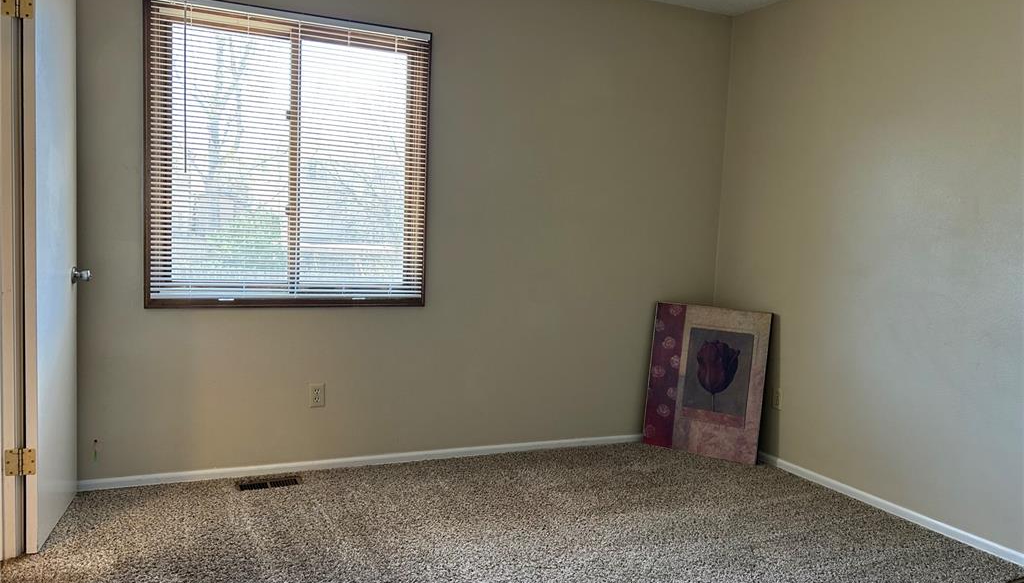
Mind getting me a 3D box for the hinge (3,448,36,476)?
[{"bbox_3d":[-1.641,0.571,2.569,0.092,0.089,0.014,0,5,-24],"label":"hinge"}]

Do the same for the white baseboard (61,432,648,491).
[{"bbox_3d":[-0.423,0.823,3.831,3.240,0.050,0.013,0,5,-24],"label":"white baseboard"}]

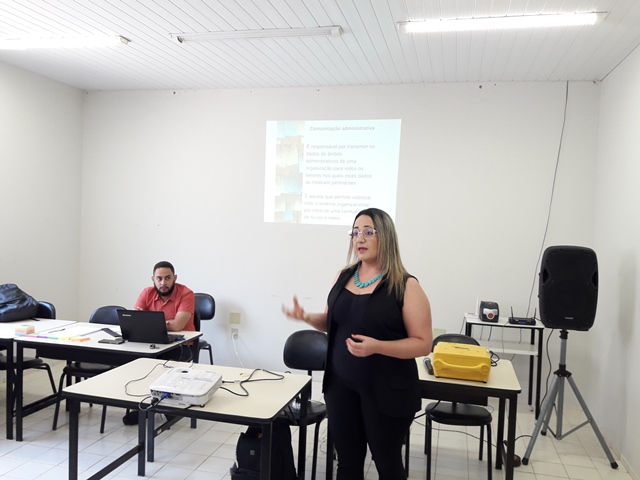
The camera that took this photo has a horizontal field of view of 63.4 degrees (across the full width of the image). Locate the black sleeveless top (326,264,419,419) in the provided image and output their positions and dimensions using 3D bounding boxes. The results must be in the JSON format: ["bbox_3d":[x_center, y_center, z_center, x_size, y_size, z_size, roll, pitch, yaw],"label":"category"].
[{"bbox_3d":[0.230,0.441,2.270,0.420,0.640,0.310,3,3,33],"label":"black sleeveless top"}]

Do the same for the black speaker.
[{"bbox_3d":[1.775,0.330,3.704,0.355,0.570,0.310,2,3,15],"label":"black speaker"}]

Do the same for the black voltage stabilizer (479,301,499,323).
[{"bbox_3d":[1.437,0.602,4.387,0.138,0.158,0.180,3,3,14],"label":"black voltage stabilizer"}]

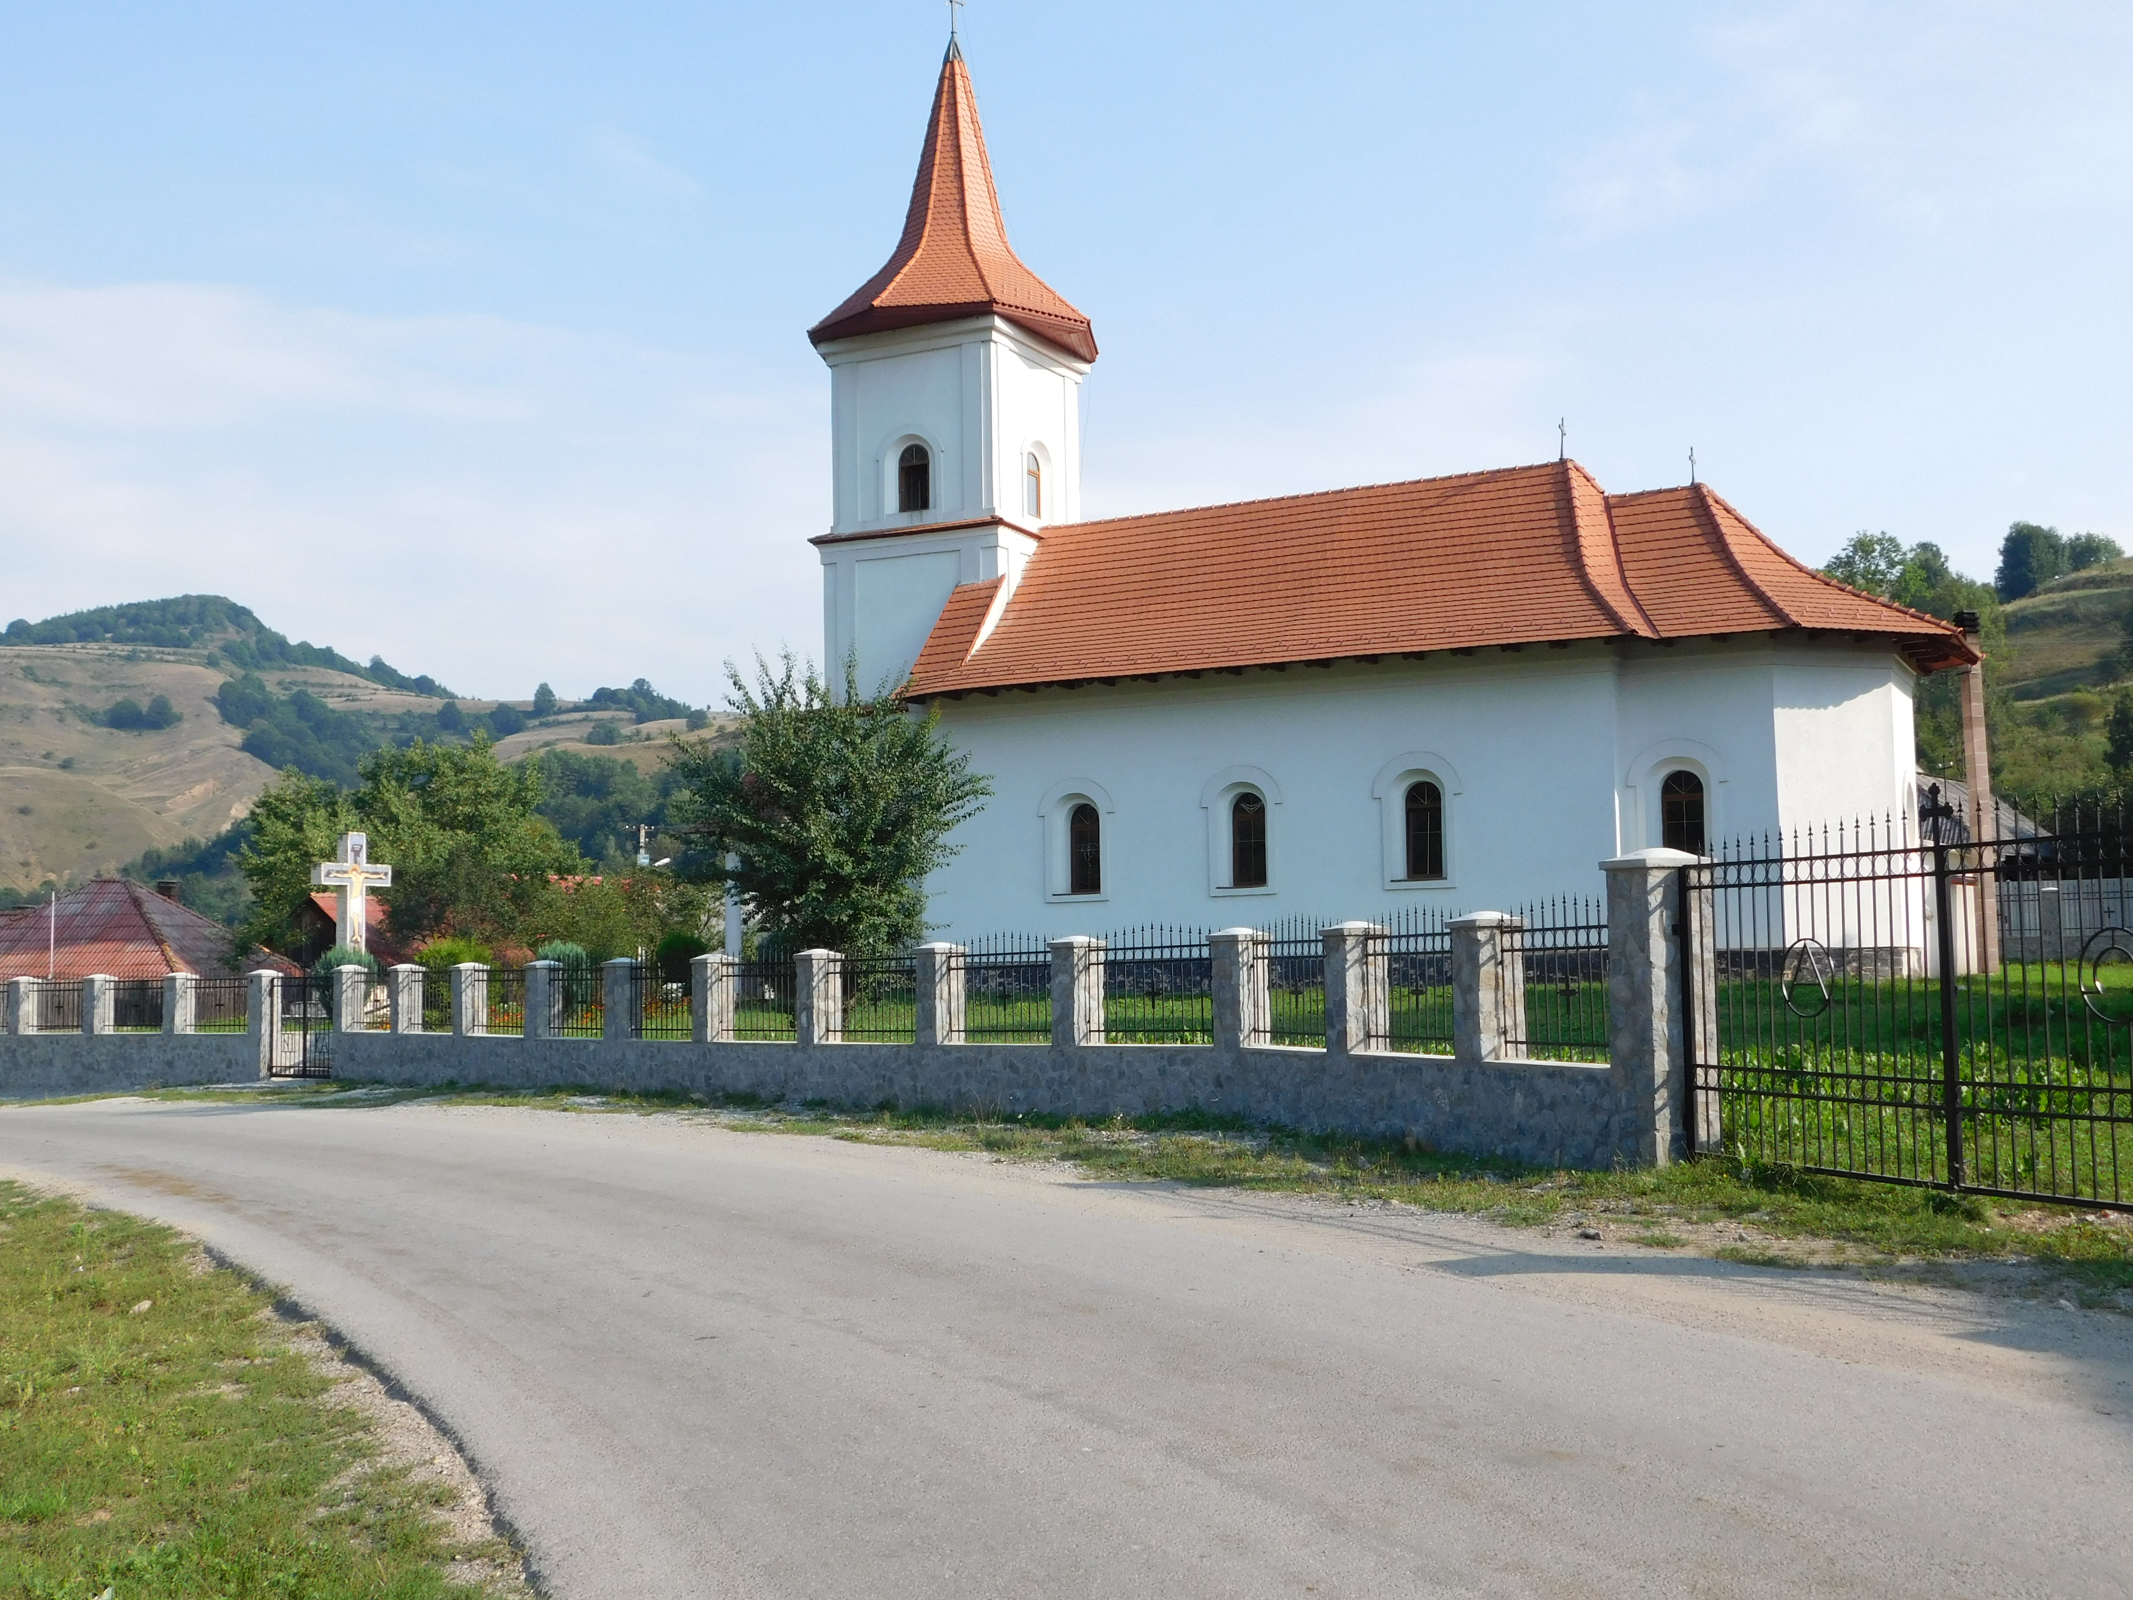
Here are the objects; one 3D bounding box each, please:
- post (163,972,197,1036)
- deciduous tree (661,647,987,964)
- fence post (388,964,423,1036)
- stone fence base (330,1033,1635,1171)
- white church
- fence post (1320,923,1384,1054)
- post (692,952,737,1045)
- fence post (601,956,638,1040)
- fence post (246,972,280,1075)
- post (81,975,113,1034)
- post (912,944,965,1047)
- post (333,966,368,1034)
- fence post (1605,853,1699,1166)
[{"bbox_3d":[-16.628,3.822,41.602,0.448,1.165,0.448,-4,-7,35],"label":"post"},{"bbox_3d":[-3.413,0.553,32.000,4.600,5.200,4.400,0,-6,0],"label":"deciduous tree"},{"bbox_3d":[-10.726,3.230,36.039,0.420,1.138,0.420,4,-7,-39],"label":"fence post"},{"bbox_3d":[-3.642,3.336,26.970,2.210,0.927,28.603,3,-7,-35],"label":"stone fence base"},{"bbox_3d":[5.253,-7.057,46.253,23.948,22.018,8.411,-3,-6,28],"label":"white church"},{"bbox_3d":[2.559,1.654,19.569,0.448,1.165,0.448,2,-6,-20],"label":"fence post"},{"bbox_3d":[-4.526,2.551,28.569,0.420,1.138,0.420,4,-7,-39],"label":"post"},{"bbox_3d":[-6.116,2.741,30.437,0.420,1.138,0.420,4,-7,-39],"label":"fence post"},{"bbox_3d":[-14.462,4.041,40.000,0.440,1.983,0.440,-5,-7,42],"label":"fence post"},{"bbox_3d":[-18.696,3.959,42.904,0.448,1.165,0.448,-4,-7,36],"label":"post"},{"bbox_3d":[-1.438,2.229,25.508,0.448,1.165,0.448,5,-7,-39],"label":"post"},{"bbox_3d":[-12.454,3.470,38.539,0.448,1.165,0.448,5,-7,-39],"label":"post"},{"bbox_3d":[4.007,1.381,14.957,0.550,2.116,0.550,2,-6,-18],"label":"fence post"}]

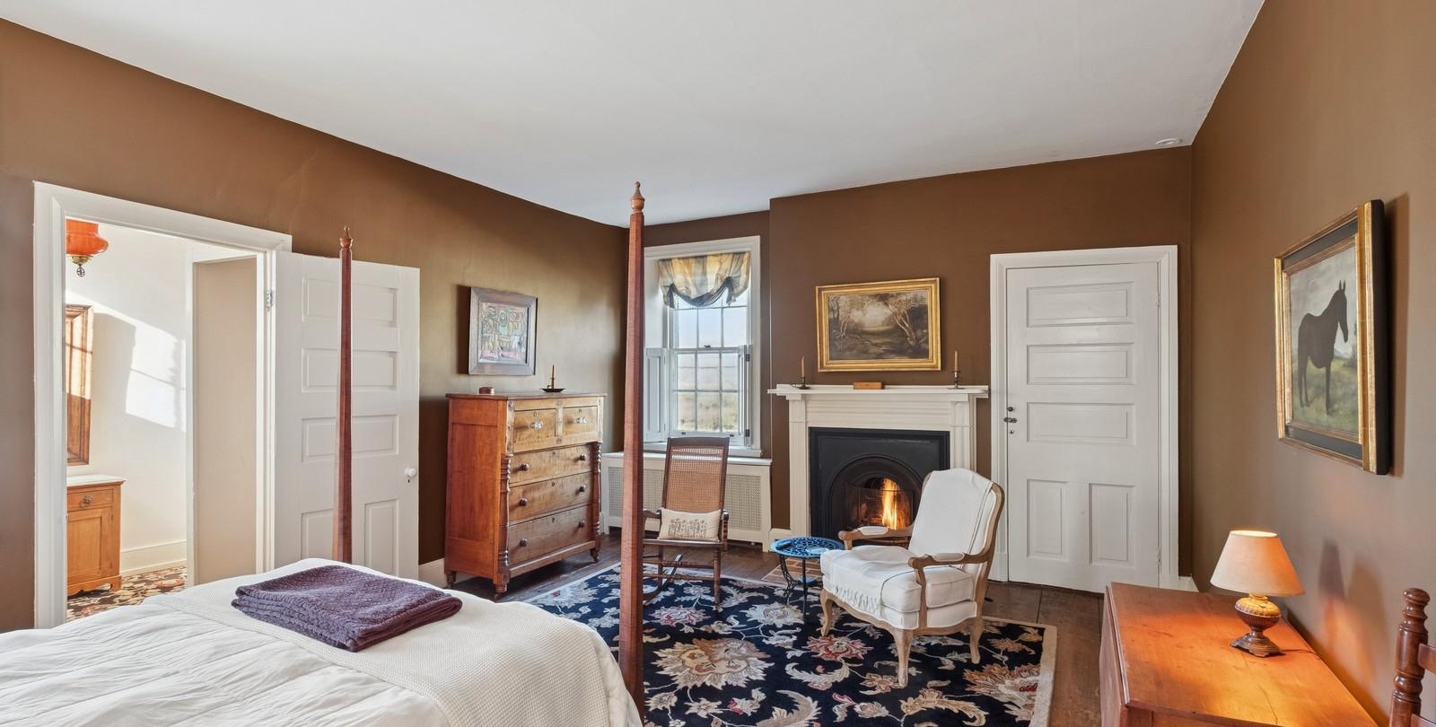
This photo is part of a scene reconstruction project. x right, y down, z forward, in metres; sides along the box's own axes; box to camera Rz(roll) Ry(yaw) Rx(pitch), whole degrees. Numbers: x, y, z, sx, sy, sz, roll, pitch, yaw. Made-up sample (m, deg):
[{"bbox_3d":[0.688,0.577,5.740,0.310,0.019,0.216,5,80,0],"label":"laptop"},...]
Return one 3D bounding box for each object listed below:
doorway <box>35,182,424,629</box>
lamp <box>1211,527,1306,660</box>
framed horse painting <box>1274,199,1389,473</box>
[{"bbox_3d":[-2.215,0.360,3.309,0.270,2.120,1.620,-1,-1,28],"label":"doorway"},{"bbox_3d":[1.279,0.535,1.615,0.180,0.285,0.180,-1,-1,28],"label":"lamp"},{"bbox_3d":[1.644,-0.053,1.844,0.045,0.595,0.780,-1,-1,28],"label":"framed horse painting"}]

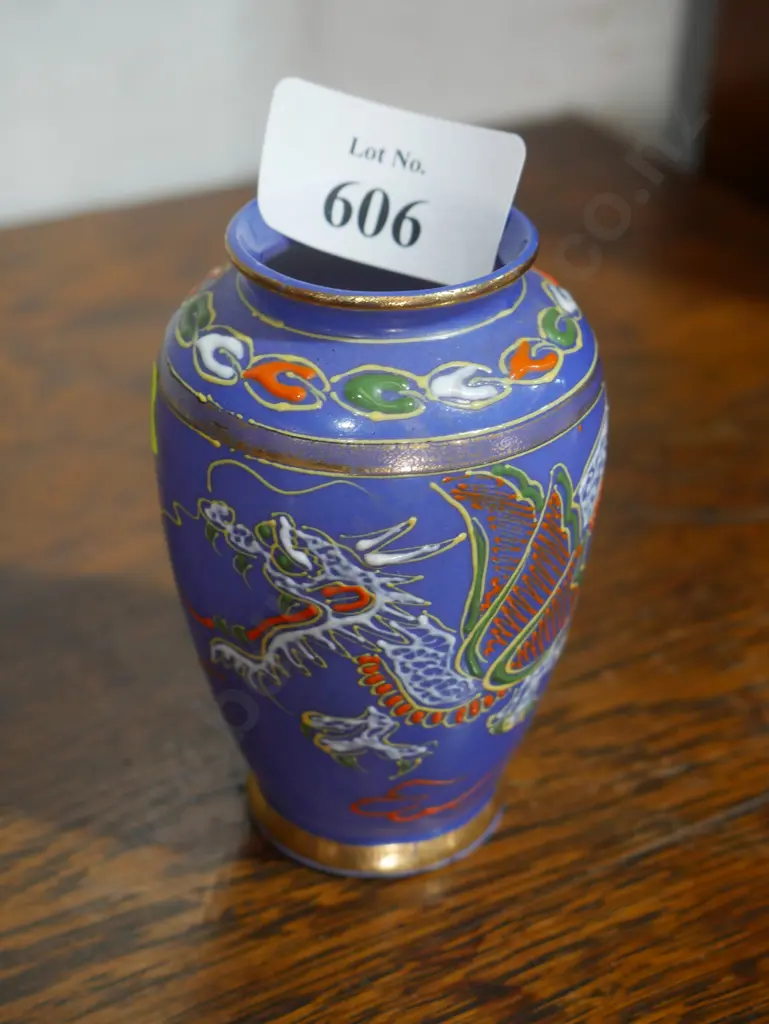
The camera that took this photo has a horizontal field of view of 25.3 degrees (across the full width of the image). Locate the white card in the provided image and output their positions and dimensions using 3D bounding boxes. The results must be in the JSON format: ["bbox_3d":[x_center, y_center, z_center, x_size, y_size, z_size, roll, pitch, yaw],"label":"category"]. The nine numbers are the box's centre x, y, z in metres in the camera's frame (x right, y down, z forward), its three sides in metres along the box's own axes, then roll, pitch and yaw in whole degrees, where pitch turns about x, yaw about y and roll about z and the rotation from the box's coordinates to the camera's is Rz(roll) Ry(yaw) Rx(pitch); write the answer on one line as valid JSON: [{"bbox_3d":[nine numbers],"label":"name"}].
[{"bbox_3d":[0.000,-0.059,0.310,0.046,0.029,0.004,16,28,3],"label":"white card"}]

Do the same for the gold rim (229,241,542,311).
[{"bbox_3d":[0.000,-0.050,0.314,0.056,0.004,0.056,0,31,0],"label":"gold rim"}]

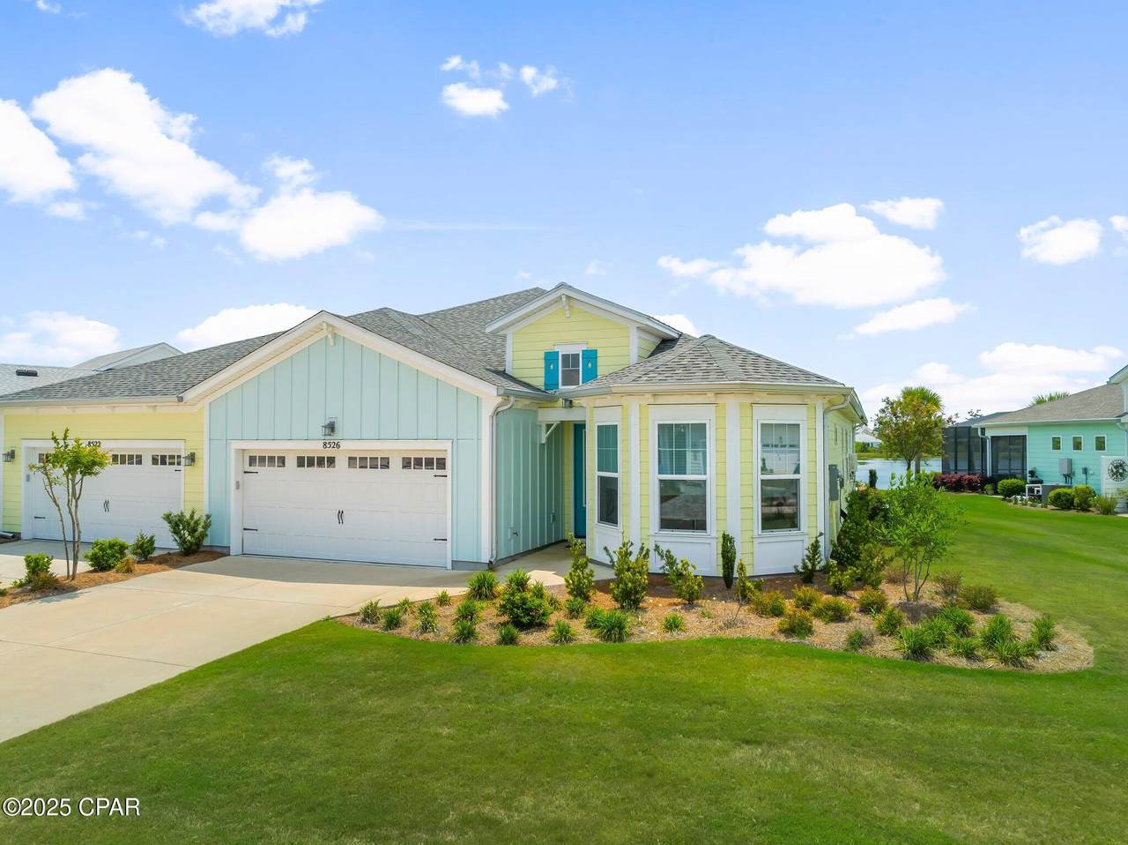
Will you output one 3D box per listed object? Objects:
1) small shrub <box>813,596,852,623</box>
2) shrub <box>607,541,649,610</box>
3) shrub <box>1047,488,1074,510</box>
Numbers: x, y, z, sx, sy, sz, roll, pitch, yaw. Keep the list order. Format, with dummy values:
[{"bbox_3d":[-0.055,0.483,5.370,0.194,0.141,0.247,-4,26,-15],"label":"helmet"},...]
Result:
[{"bbox_3d":[3.331,2.313,9.700,0.480,0.310,0.460,0,-1,0],"label":"small shrub"},{"bbox_3d":[0.850,2.029,10.400,0.560,0.920,0.540,0,-1,0],"label":"shrub"},{"bbox_3d":[17.347,2.663,27.300,0.924,0.800,0.924,0,-1,0],"label":"shrub"}]

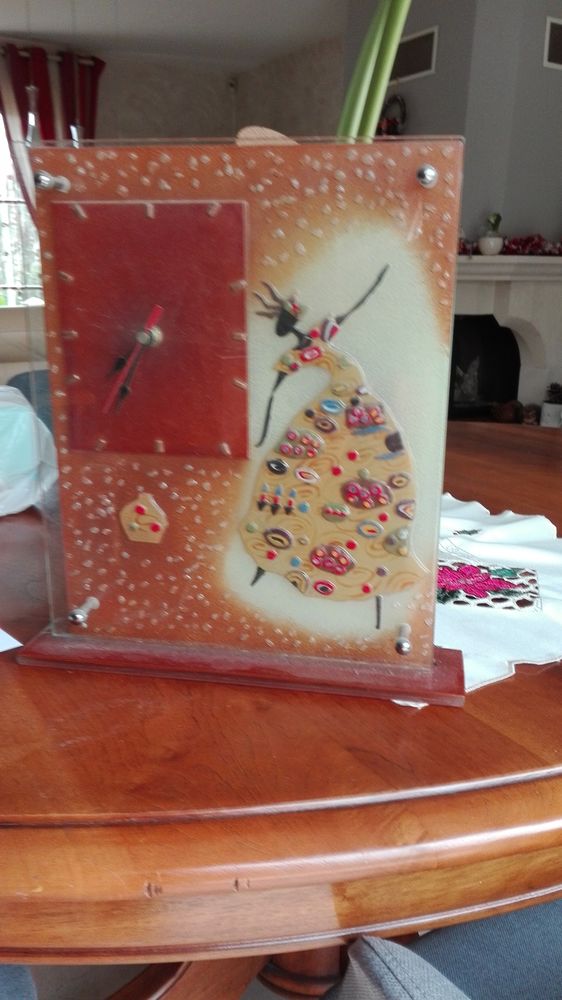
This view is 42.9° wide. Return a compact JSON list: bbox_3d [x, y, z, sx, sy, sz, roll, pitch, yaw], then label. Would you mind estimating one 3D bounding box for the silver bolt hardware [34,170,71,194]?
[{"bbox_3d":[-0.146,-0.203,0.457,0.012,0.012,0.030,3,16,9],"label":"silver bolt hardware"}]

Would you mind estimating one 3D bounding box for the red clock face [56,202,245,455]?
[{"bbox_3d":[-0.088,-0.112,0.483,0.133,0.168,0.010,3,16,9],"label":"red clock face"}]

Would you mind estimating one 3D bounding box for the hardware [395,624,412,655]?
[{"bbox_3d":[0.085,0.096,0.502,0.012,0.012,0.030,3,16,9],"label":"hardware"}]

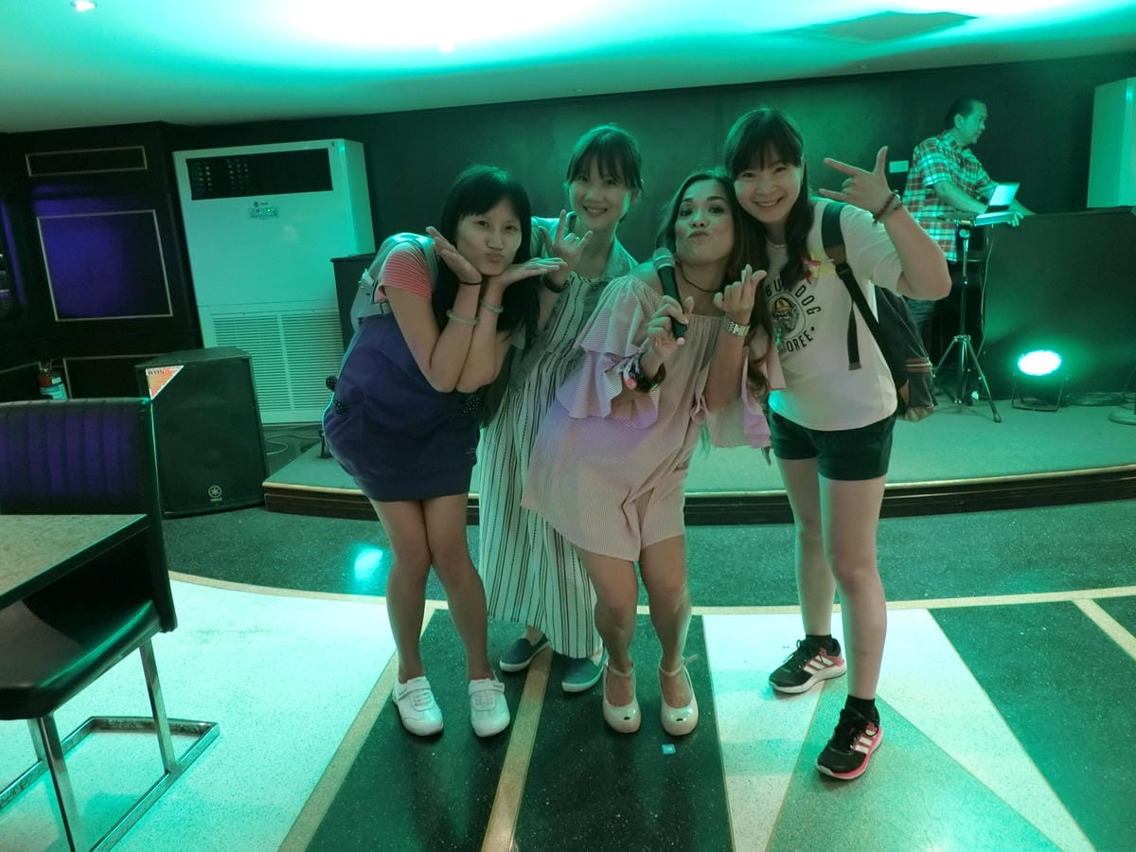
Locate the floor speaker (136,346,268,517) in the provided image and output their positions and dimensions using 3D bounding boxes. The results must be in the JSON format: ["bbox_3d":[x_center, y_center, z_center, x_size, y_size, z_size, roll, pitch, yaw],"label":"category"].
[{"bbox_3d":[-1.767,0.024,4.088,0.488,0.715,0.390,-6,13,-9],"label":"floor speaker"}]

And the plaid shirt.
[{"bbox_3d":[2.067,-1.249,4.456,0.420,0.680,0.500,4,14,30],"label":"plaid shirt"}]

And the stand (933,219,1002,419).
[{"bbox_3d":[2.048,-0.572,4.277,0.500,1.002,0.520,2,14,26],"label":"stand"}]

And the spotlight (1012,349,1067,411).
[{"bbox_3d":[2.470,-0.248,4.297,0.270,0.307,0.240,4,15,33],"label":"spotlight"}]

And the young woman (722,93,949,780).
[{"bbox_3d":[0.608,0.013,1.815,0.500,1.400,0.550,2,14,25],"label":"young woman"}]

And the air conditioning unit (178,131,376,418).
[{"bbox_3d":[-1.936,-0.958,5.728,1.170,1.860,0.360,-3,12,4],"label":"air conditioning unit"}]

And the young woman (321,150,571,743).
[{"bbox_3d":[-0.298,0.093,1.909,0.470,1.320,0.680,-10,14,-25],"label":"young woman"}]

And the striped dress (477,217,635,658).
[{"bbox_3d":[-0.018,0.041,2.133,0.450,1.170,0.380,0,13,18],"label":"striped dress"}]

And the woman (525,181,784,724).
[{"bbox_3d":[0.172,0.081,1.891,0.580,1.290,0.500,-5,12,-4],"label":"woman"}]

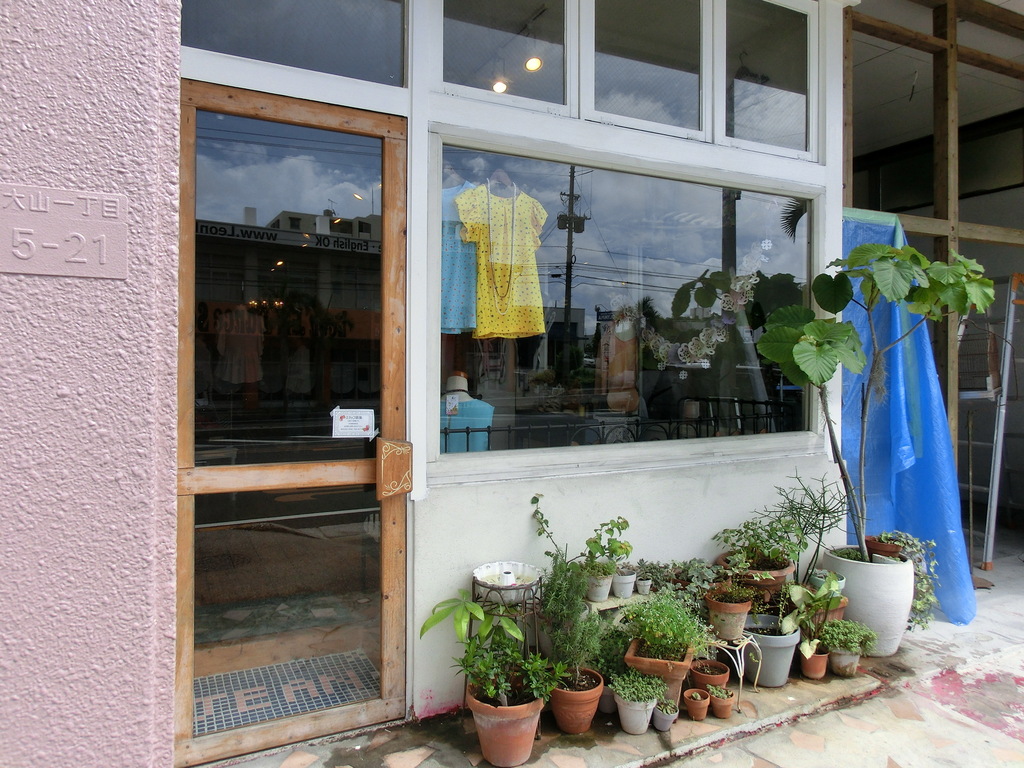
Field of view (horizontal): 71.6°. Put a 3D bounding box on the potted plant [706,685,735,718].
[{"bbox_3d":[0.791,1.195,2.694,0.104,0.113,0.104,0,0,0],"label":"potted plant"}]

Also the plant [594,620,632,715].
[{"bbox_3d":[0.374,1.050,2.668,0.175,0.321,0.175,0,0,0],"label":"plant"}]

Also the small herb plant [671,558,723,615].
[{"bbox_3d":[0.767,0.843,2.938,0.223,0.231,0.212,0,0,0],"label":"small herb plant"}]

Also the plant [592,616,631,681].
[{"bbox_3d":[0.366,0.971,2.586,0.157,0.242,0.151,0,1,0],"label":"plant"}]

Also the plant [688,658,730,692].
[{"bbox_3d":[0.756,1.142,2.704,0.150,0.136,0.150,0,0,0],"label":"plant"}]

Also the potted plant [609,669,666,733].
[{"bbox_3d":[0.443,1.111,2.499,0.206,0.198,0.194,0,0,0],"label":"potted plant"}]

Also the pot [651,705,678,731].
[{"bbox_3d":[0.525,1.140,2.428,0.089,0.071,0.089,0,1,0],"label":"pot"}]

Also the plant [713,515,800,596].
[{"bbox_3d":[1.058,0.736,3.073,0.375,0.306,0.357,0,0,0],"label":"plant"}]

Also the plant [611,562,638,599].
[{"bbox_3d":[0.450,0.776,2.812,0.100,0.140,0.100,0,0,0],"label":"plant"}]

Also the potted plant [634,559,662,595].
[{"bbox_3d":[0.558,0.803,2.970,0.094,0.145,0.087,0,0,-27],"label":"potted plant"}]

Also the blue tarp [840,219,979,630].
[{"bbox_3d":[2.112,0.171,3.791,0.775,2.163,0.275,0,0,-25],"label":"blue tarp"}]

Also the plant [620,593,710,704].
[{"bbox_3d":[0.566,0.981,2.602,0.333,0.457,0.315,0,0,16],"label":"plant"}]

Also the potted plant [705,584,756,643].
[{"bbox_3d":[0.829,0.858,2.707,0.187,0.202,0.182,0,1,0],"label":"potted plant"}]

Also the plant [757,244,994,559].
[{"bbox_3d":[1.674,0.085,3.279,0.992,1.440,0.629,0,0,-27],"label":"plant"}]

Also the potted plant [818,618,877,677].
[{"bbox_3d":[1.404,1.096,2.970,0.242,0.228,0.230,0,0,-27],"label":"potted plant"}]

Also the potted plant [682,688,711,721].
[{"bbox_3d":[0.675,1.171,2.583,0.097,0.079,0.097,0,0,0],"label":"potted plant"}]

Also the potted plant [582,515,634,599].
[{"bbox_3d":[0.351,0.638,2.626,0.187,0.308,0.172,0,1,0],"label":"potted plant"}]

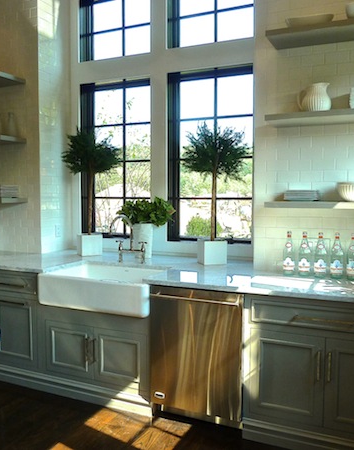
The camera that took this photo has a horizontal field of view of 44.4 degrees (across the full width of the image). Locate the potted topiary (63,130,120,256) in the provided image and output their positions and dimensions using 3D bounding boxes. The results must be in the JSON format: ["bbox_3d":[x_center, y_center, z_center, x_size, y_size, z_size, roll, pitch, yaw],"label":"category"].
[{"bbox_3d":[-0.772,-0.303,3.921,0.530,1.150,0.530,-1,4,-15],"label":"potted topiary"}]

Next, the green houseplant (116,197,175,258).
[{"bbox_3d":[-0.277,0.017,3.782,0.500,0.535,0.460,0,4,0],"label":"green houseplant"}]

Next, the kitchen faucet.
[{"bbox_3d":[-0.416,0.117,3.369,0.260,0.388,0.280,2,4,24],"label":"kitchen faucet"}]

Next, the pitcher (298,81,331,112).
[{"bbox_3d":[0.868,-0.790,2.737,0.210,0.200,0.175,2,5,25],"label":"pitcher"}]

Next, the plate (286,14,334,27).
[{"bbox_3d":[0.829,-1.237,2.704,0.290,0.082,0.250,2,5,25],"label":"plate"}]

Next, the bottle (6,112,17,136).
[{"bbox_3d":[-1.502,-0.902,3.945,0.087,0.225,0.087,2,4,24],"label":"bottle"}]

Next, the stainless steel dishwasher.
[{"bbox_3d":[0.222,0.800,2.958,0.610,0.855,0.600,2,5,25],"label":"stainless steel dishwasher"}]

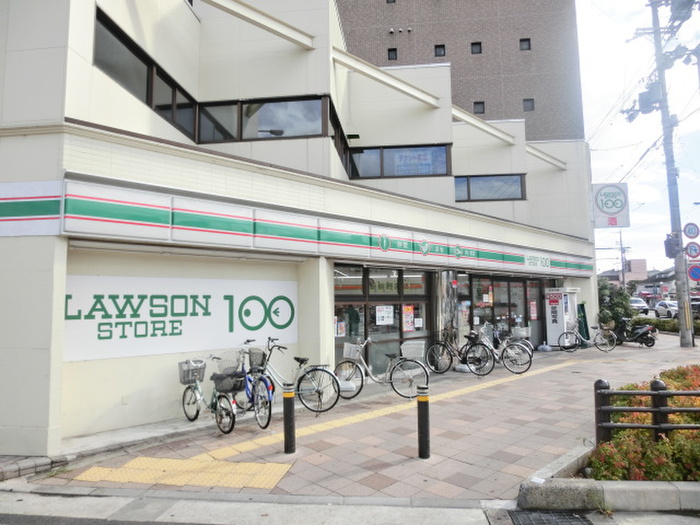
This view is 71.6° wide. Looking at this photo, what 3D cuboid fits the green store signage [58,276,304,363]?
[{"bbox_3d":[-2.331,0.807,7.393,0.060,1.110,3.950,-5,-7,45],"label":"green store signage"}]

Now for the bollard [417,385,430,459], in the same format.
[{"bbox_3d":[0.778,1.695,5.168,0.115,0.740,0.115,-1,-5,0],"label":"bollard"}]

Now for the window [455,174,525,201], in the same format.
[{"bbox_3d":[3.990,-2.212,14.427,2.360,0.780,0.120,-1,-5,6],"label":"window"}]

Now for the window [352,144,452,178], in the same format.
[{"bbox_3d":[1.214,-2.406,11.665,2.460,0.780,0.120,-1,-5,6],"label":"window"}]

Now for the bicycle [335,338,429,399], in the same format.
[{"bbox_3d":[0.520,1.841,8.471,1.700,1.060,0.560,-1,-5,0],"label":"bicycle"}]

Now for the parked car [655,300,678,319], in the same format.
[{"bbox_3d":[28.808,4.160,43.142,1.700,1.500,4.000,-2,-5,12],"label":"parked car"}]

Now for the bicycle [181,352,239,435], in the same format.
[{"bbox_3d":[-1.918,1.767,6.673,0.540,0.980,1.530,4,-6,-44],"label":"bicycle"}]

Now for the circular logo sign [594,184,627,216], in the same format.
[{"bbox_3d":[10.756,-2.555,20.000,1.290,1.280,0.150,-1,-5,0],"label":"circular logo sign"}]

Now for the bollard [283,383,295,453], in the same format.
[{"bbox_3d":[-0.691,1.776,5.526,0.120,0.750,0.120,-1,-5,0],"label":"bollard"}]

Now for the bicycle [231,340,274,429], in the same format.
[{"bbox_3d":[-1.397,1.731,7.009,0.580,1.090,1.750,2,-6,-26],"label":"bicycle"}]

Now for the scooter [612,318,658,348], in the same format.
[{"bbox_3d":[10.077,2.501,17.284,1.680,1.050,0.640,-2,-5,6],"label":"scooter"}]

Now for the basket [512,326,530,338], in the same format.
[{"bbox_3d":[4.311,1.767,12.200,0.390,0.250,0.330,-1,-5,-2],"label":"basket"}]

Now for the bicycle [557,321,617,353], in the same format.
[{"bbox_3d":[7.704,2.388,15.716,1.700,1.050,0.560,-1,-5,4],"label":"bicycle"}]

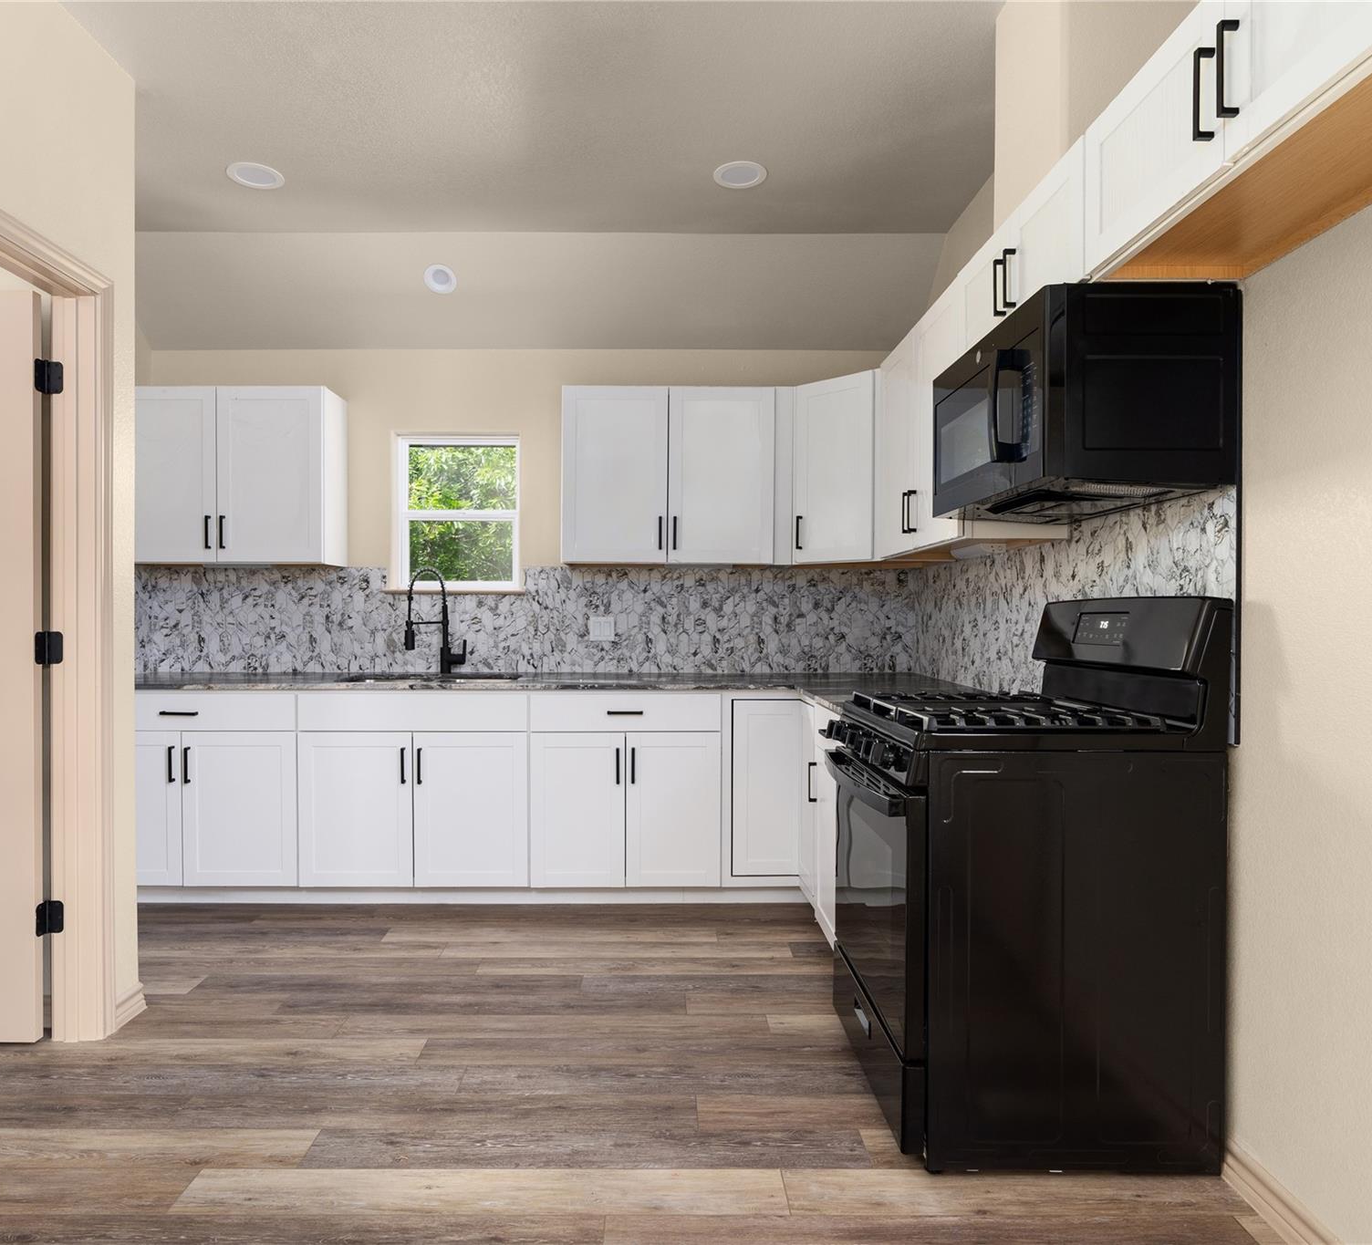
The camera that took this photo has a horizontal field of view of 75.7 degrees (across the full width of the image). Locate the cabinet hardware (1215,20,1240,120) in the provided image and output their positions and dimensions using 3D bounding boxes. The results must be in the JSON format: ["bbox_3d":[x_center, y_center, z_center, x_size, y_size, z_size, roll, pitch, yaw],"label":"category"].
[{"bbox_3d":[0.809,-0.823,1.311,0.036,0.143,0.014,0,0,-1],"label":"cabinet hardware"}]

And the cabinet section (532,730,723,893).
[{"bbox_3d":[-0.237,0.735,3.740,0.755,0.615,0.520,0,0,0],"label":"cabinet section"}]

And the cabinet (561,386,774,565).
[{"bbox_3d":[-0.075,-0.637,3.953,0.927,0.765,0.305,0,0,-1],"label":"cabinet"}]

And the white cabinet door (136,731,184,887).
[{"bbox_3d":[-2.216,0.737,3.500,0.452,0.610,0.022,0,0,-1],"label":"white cabinet door"}]

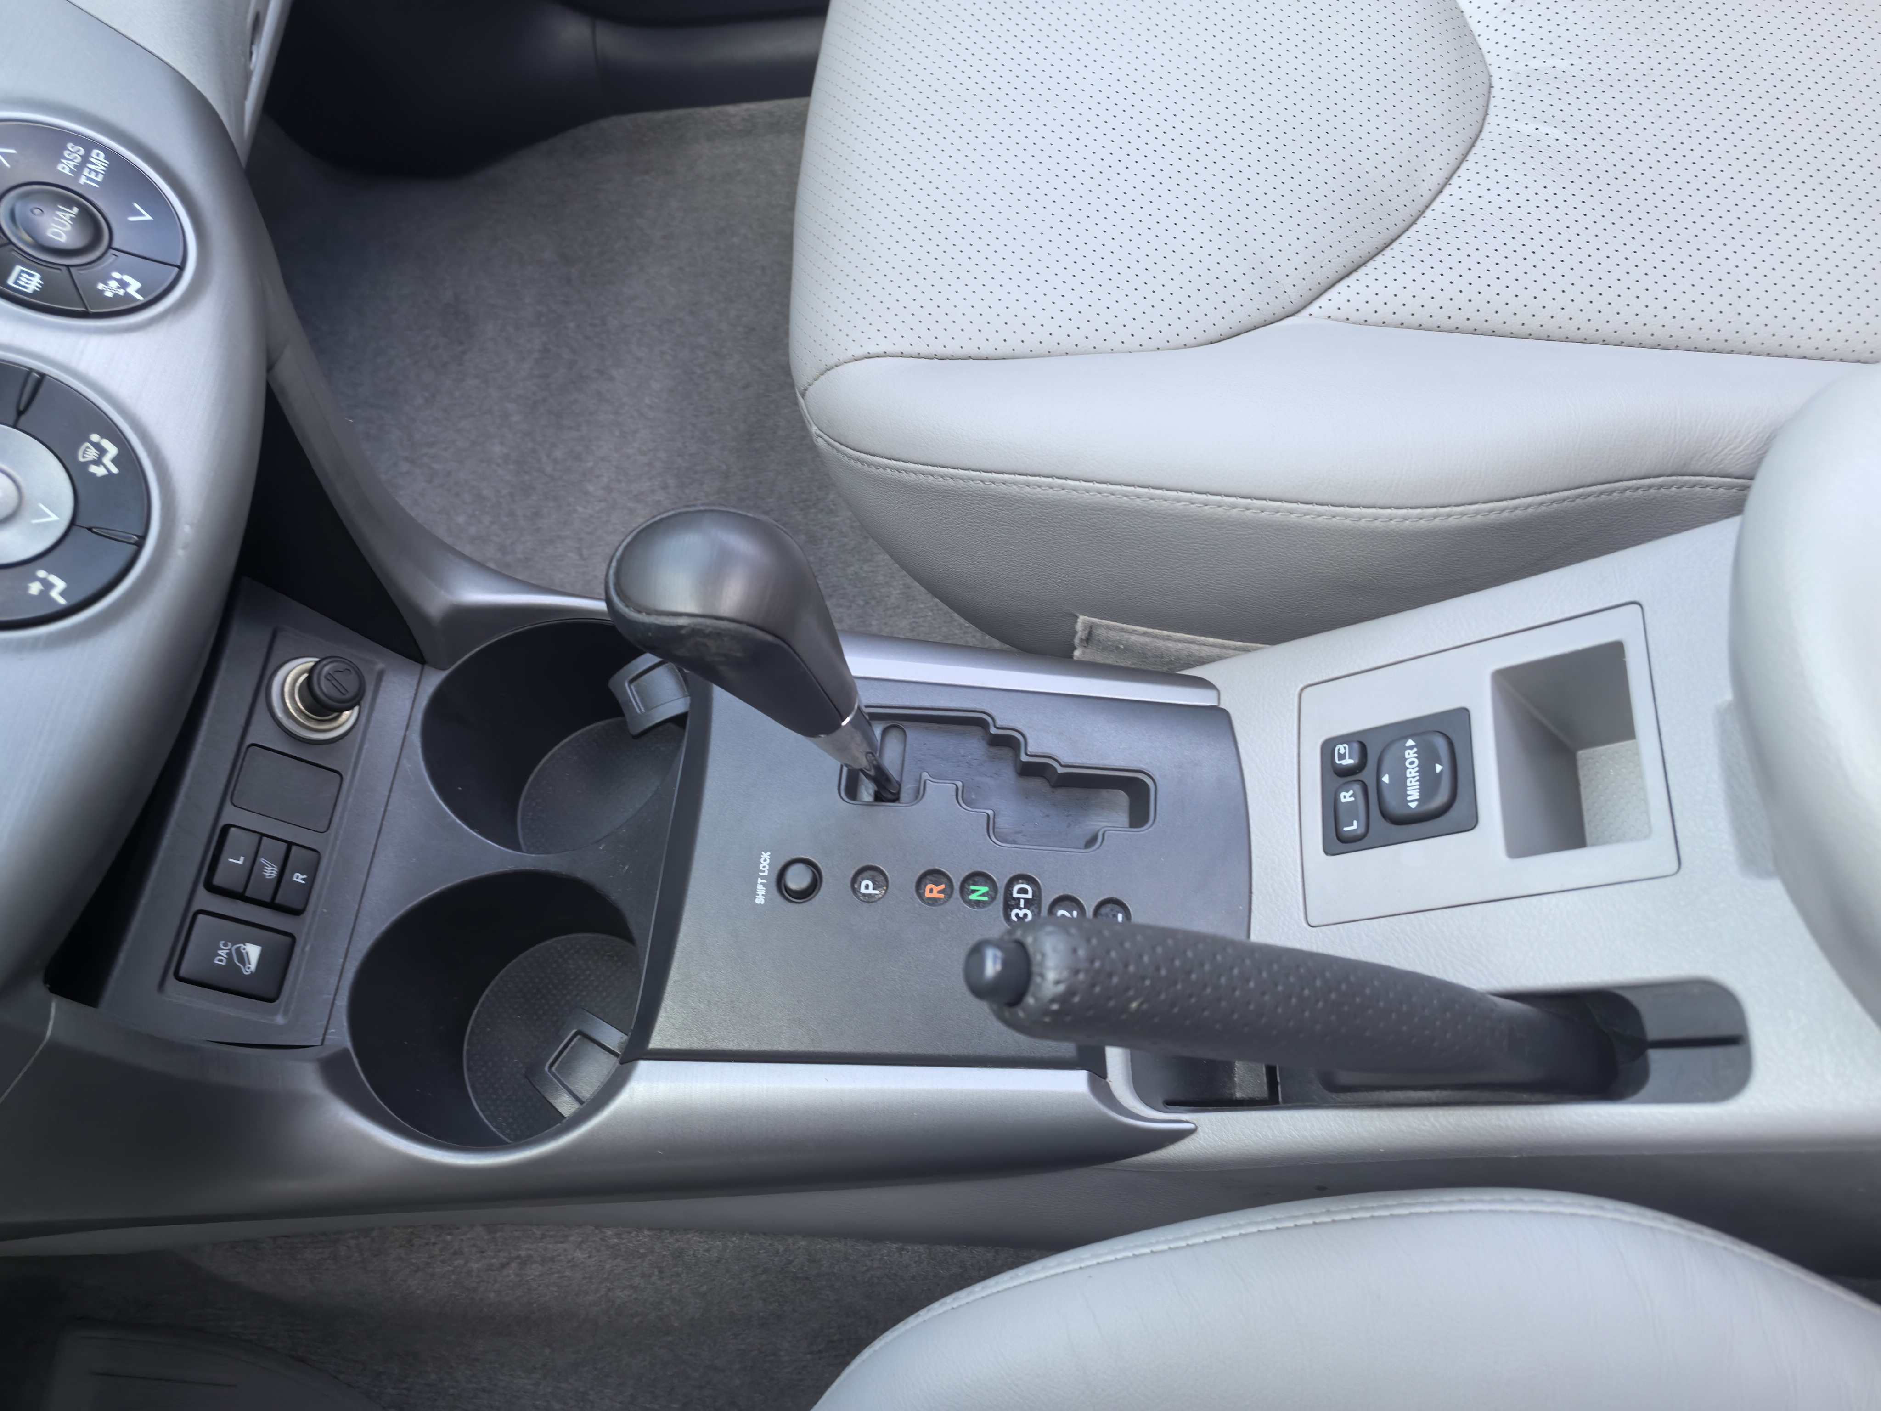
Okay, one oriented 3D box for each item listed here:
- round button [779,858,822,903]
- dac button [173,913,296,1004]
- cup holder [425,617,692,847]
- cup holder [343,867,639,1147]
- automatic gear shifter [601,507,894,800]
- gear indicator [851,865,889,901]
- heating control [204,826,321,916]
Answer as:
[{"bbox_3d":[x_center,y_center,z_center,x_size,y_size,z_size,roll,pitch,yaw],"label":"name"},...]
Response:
[{"bbox_3d":[-0.045,0.057,0.474,0.014,0.006,0.014,-1,66,2],"label":"round button"},{"bbox_3d":[-0.223,0.081,0.464,0.010,0.033,0.023,-18,57,43],"label":"dac button"},{"bbox_3d":[-0.132,0.026,0.551,0.091,0.079,0.091,3,66,7],"label":"cup holder"},{"bbox_3d":[-0.141,0.110,0.512,0.091,0.079,0.091,3,66,7],"label":"cup holder"},{"bbox_3d":[-0.043,-0.005,0.435,0.057,0.135,0.049,-6,57,21],"label":"automatic gear shifter"},{"bbox_3d":[-0.023,0.058,0.473,0.012,0.003,0.012,4,66,4],"label":"gear indicator"},{"bbox_3d":[-0.221,0.054,0.476,0.010,0.033,0.023,-18,57,43],"label":"heating control"}]

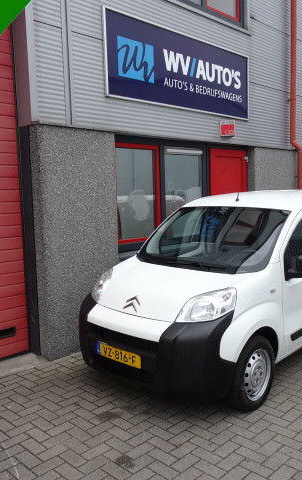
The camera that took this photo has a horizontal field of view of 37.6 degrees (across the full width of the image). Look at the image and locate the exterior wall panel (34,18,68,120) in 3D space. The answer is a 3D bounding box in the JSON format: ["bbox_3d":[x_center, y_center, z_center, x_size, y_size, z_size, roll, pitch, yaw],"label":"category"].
[{"bbox_3d":[-1.046,-1.697,4.615,0.420,1.000,0.080,-7,8,-44],"label":"exterior wall panel"}]

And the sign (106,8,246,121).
[{"bbox_3d":[0.507,-2.242,6.002,2.900,0.990,0.070,-7,8,-44],"label":"sign"}]

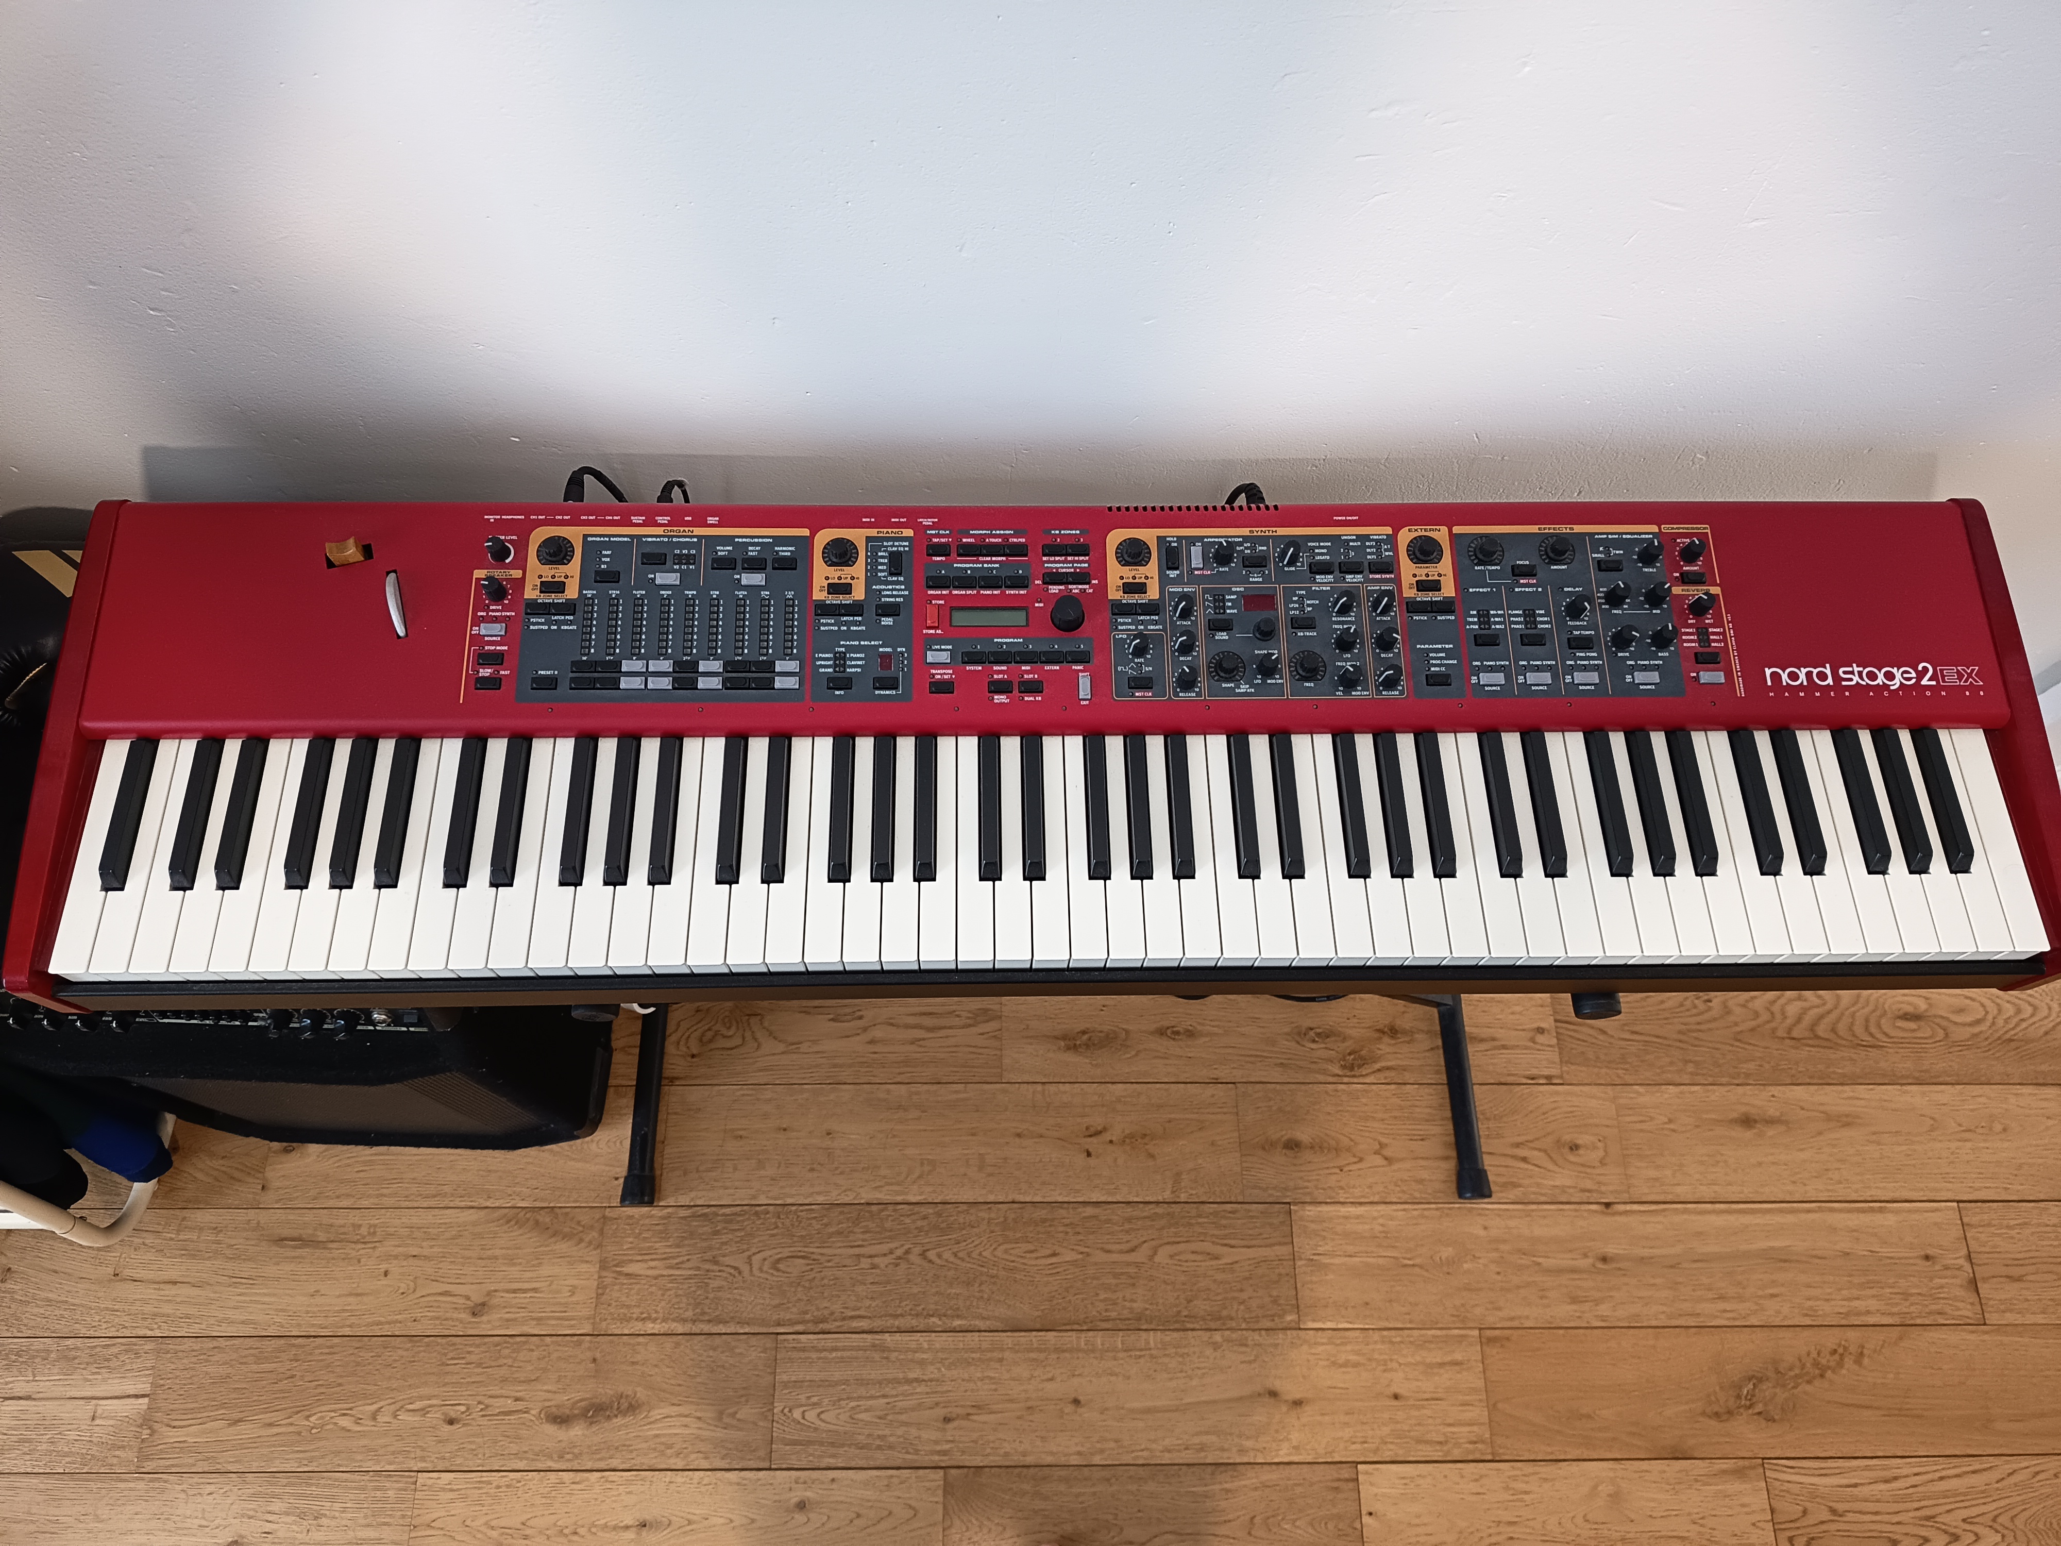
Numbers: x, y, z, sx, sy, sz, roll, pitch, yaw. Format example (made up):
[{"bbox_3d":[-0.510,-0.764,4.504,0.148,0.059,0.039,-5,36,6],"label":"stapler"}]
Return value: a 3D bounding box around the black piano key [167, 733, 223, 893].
[{"bbox_3d":[-0.523,0.025,0.893,0.013,0.013,0.099,0,67,-2],"label":"black piano key"}]

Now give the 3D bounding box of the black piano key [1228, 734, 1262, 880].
[{"bbox_3d":[0.138,0.020,0.914,0.013,0.013,0.099,0,67,-2],"label":"black piano key"}]

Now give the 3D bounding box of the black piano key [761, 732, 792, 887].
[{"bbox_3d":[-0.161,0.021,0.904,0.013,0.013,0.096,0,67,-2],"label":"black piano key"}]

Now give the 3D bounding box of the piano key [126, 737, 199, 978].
[{"bbox_3d":[-0.528,0.053,0.893,0.023,0.021,0.151,0,67,-2],"label":"piano key"}]

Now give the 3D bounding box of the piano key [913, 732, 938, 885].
[{"bbox_3d":[-0.066,0.021,0.902,0.013,0.013,0.098,0,67,-2],"label":"piano key"}]

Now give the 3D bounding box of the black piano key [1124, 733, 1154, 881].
[{"bbox_3d":[0.070,0.020,0.912,0.013,0.013,0.099,0,67,-2],"label":"black piano key"}]

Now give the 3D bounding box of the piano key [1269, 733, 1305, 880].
[{"bbox_3d":[0.165,0.020,0.920,0.013,0.013,0.096,0,67,-2],"label":"piano key"}]

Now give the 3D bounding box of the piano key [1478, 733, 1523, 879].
[{"bbox_3d":[0.305,0.019,0.924,0.013,0.013,0.096,0,67,-2],"label":"piano key"}]

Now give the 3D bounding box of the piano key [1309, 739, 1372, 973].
[{"bbox_3d":[0.198,0.048,0.915,0.023,0.020,0.151,0,67,-2],"label":"piano key"}]

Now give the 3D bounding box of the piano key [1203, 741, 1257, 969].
[{"bbox_3d":[0.128,0.049,0.918,0.023,0.021,0.151,0,67,-2],"label":"piano key"}]

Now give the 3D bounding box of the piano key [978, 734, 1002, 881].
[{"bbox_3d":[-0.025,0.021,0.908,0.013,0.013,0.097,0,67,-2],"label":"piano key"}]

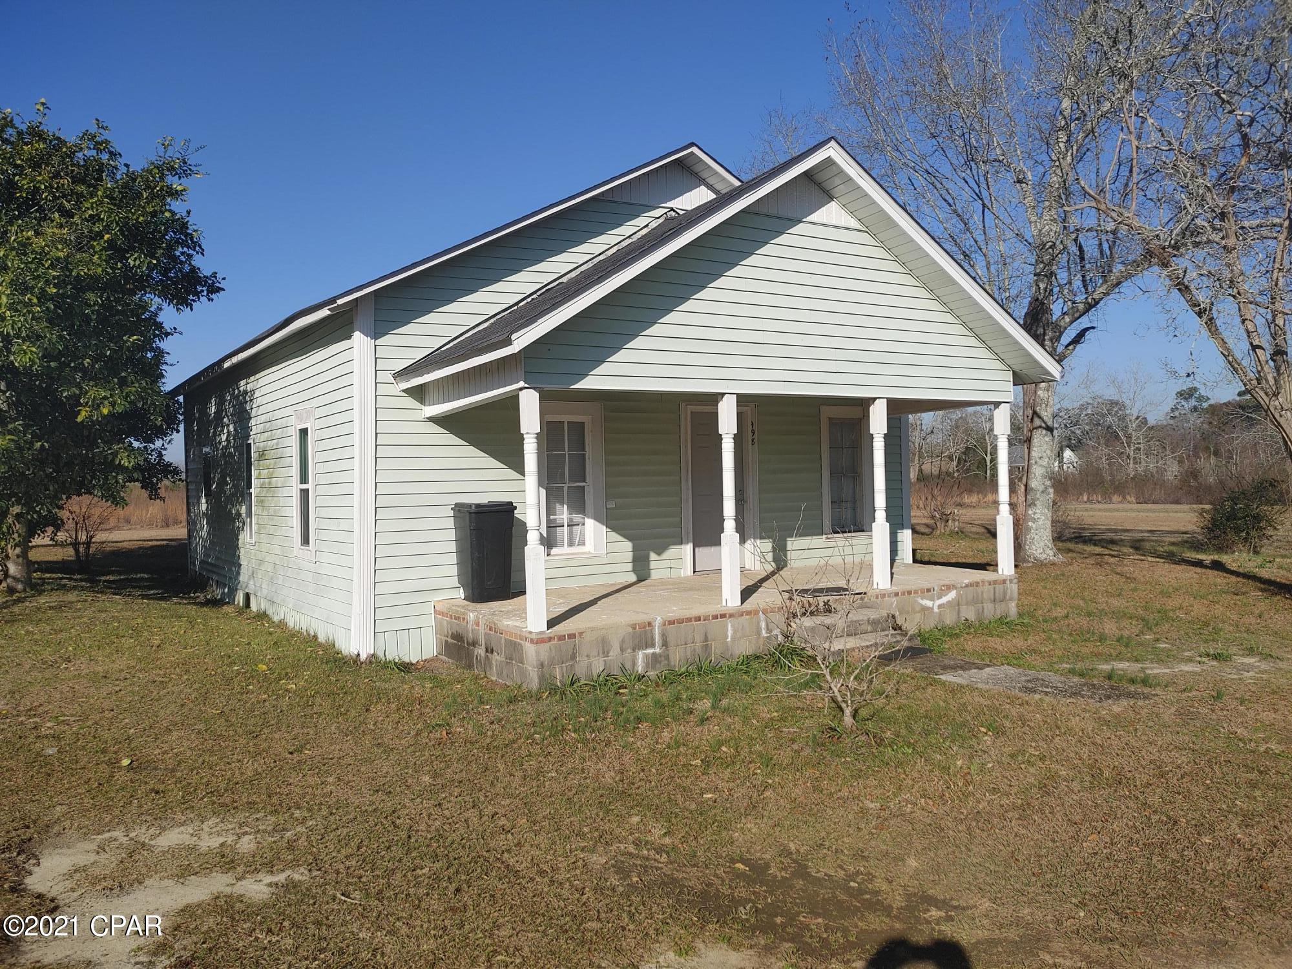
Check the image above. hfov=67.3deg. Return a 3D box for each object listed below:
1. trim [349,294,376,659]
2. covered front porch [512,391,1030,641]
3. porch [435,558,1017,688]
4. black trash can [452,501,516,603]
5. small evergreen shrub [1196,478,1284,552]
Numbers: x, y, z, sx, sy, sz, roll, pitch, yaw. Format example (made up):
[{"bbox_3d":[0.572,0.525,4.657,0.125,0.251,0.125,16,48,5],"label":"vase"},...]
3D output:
[{"bbox_3d":[-2.750,-0.087,9.496,0.140,3.540,0.180,-2,1,-33],"label":"trim"},{"bbox_3d":[1.082,0.154,10.521,6.270,1.990,2.220,-2,1,-33],"label":"covered front porch"},{"bbox_3d":[1.115,1.373,10.564,6.250,0.470,2.230,-2,1,-33],"label":"porch"},{"bbox_3d":[-1.626,0.693,9.776,0.480,1.000,0.510,-2,1,-33],"label":"black trash can"},{"bbox_3d":[11.421,0.586,18.523,1.520,1.430,1.520,-2,1,-33],"label":"small evergreen shrub"}]

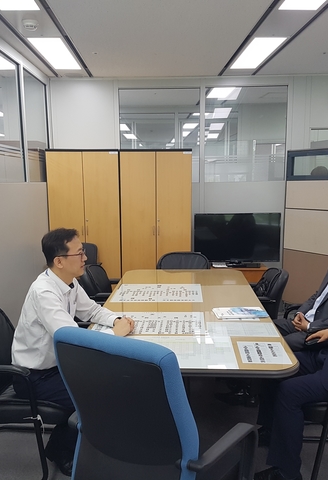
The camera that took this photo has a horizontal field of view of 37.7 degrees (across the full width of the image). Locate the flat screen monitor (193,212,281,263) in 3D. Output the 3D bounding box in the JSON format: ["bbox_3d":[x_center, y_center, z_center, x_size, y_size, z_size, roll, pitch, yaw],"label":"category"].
[{"bbox_3d":[0.803,-0.030,5.306,0.980,0.570,0.070,0,8,1],"label":"flat screen monitor"}]

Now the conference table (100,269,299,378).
[{"bbox_3d":[0.114,0.754,2.996,0.967,0.730,1.997,0,8,2],"label":"conference table"}]

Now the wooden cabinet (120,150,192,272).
[{"bbox_3d":[-0.077,-0.137,5.509,0.776,1.762,0.400,-1,8,-1],"label":"wooden cabinet"}]

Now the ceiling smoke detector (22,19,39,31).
[{"bbox_3d":[-0.929,-1.498,3.347,0.110,0.055,0.110,-1,8,-1],"label":"ceiling smoke detector"}]

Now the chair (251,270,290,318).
[{"bbox_3d":[0.686,0.625,3.762,0.620,0.840,0.580,-1,8,-3],"label":"chair"}]

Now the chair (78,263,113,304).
[{"bbox_3d":[-0.378,0.606,3.952,0.620,0.840,0.580,1,8,12],"label":"chair"}]

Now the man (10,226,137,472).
[{"bbox_3d":[-0.461,0.573,2.578,0.680,1.270,0.550,1,8,10],"label":"man"}]

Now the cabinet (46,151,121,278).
[{"bbox_3d":[-0.872,-0.104,5.552,0.800,1.830,0.400,0,8,2],"label":"cabinet"}]

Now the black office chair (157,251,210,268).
[{"bbox_3d":[0.180,0.543,4.397,0.580,0.840,0.630,0,8,2],"label":"black office chair"}]

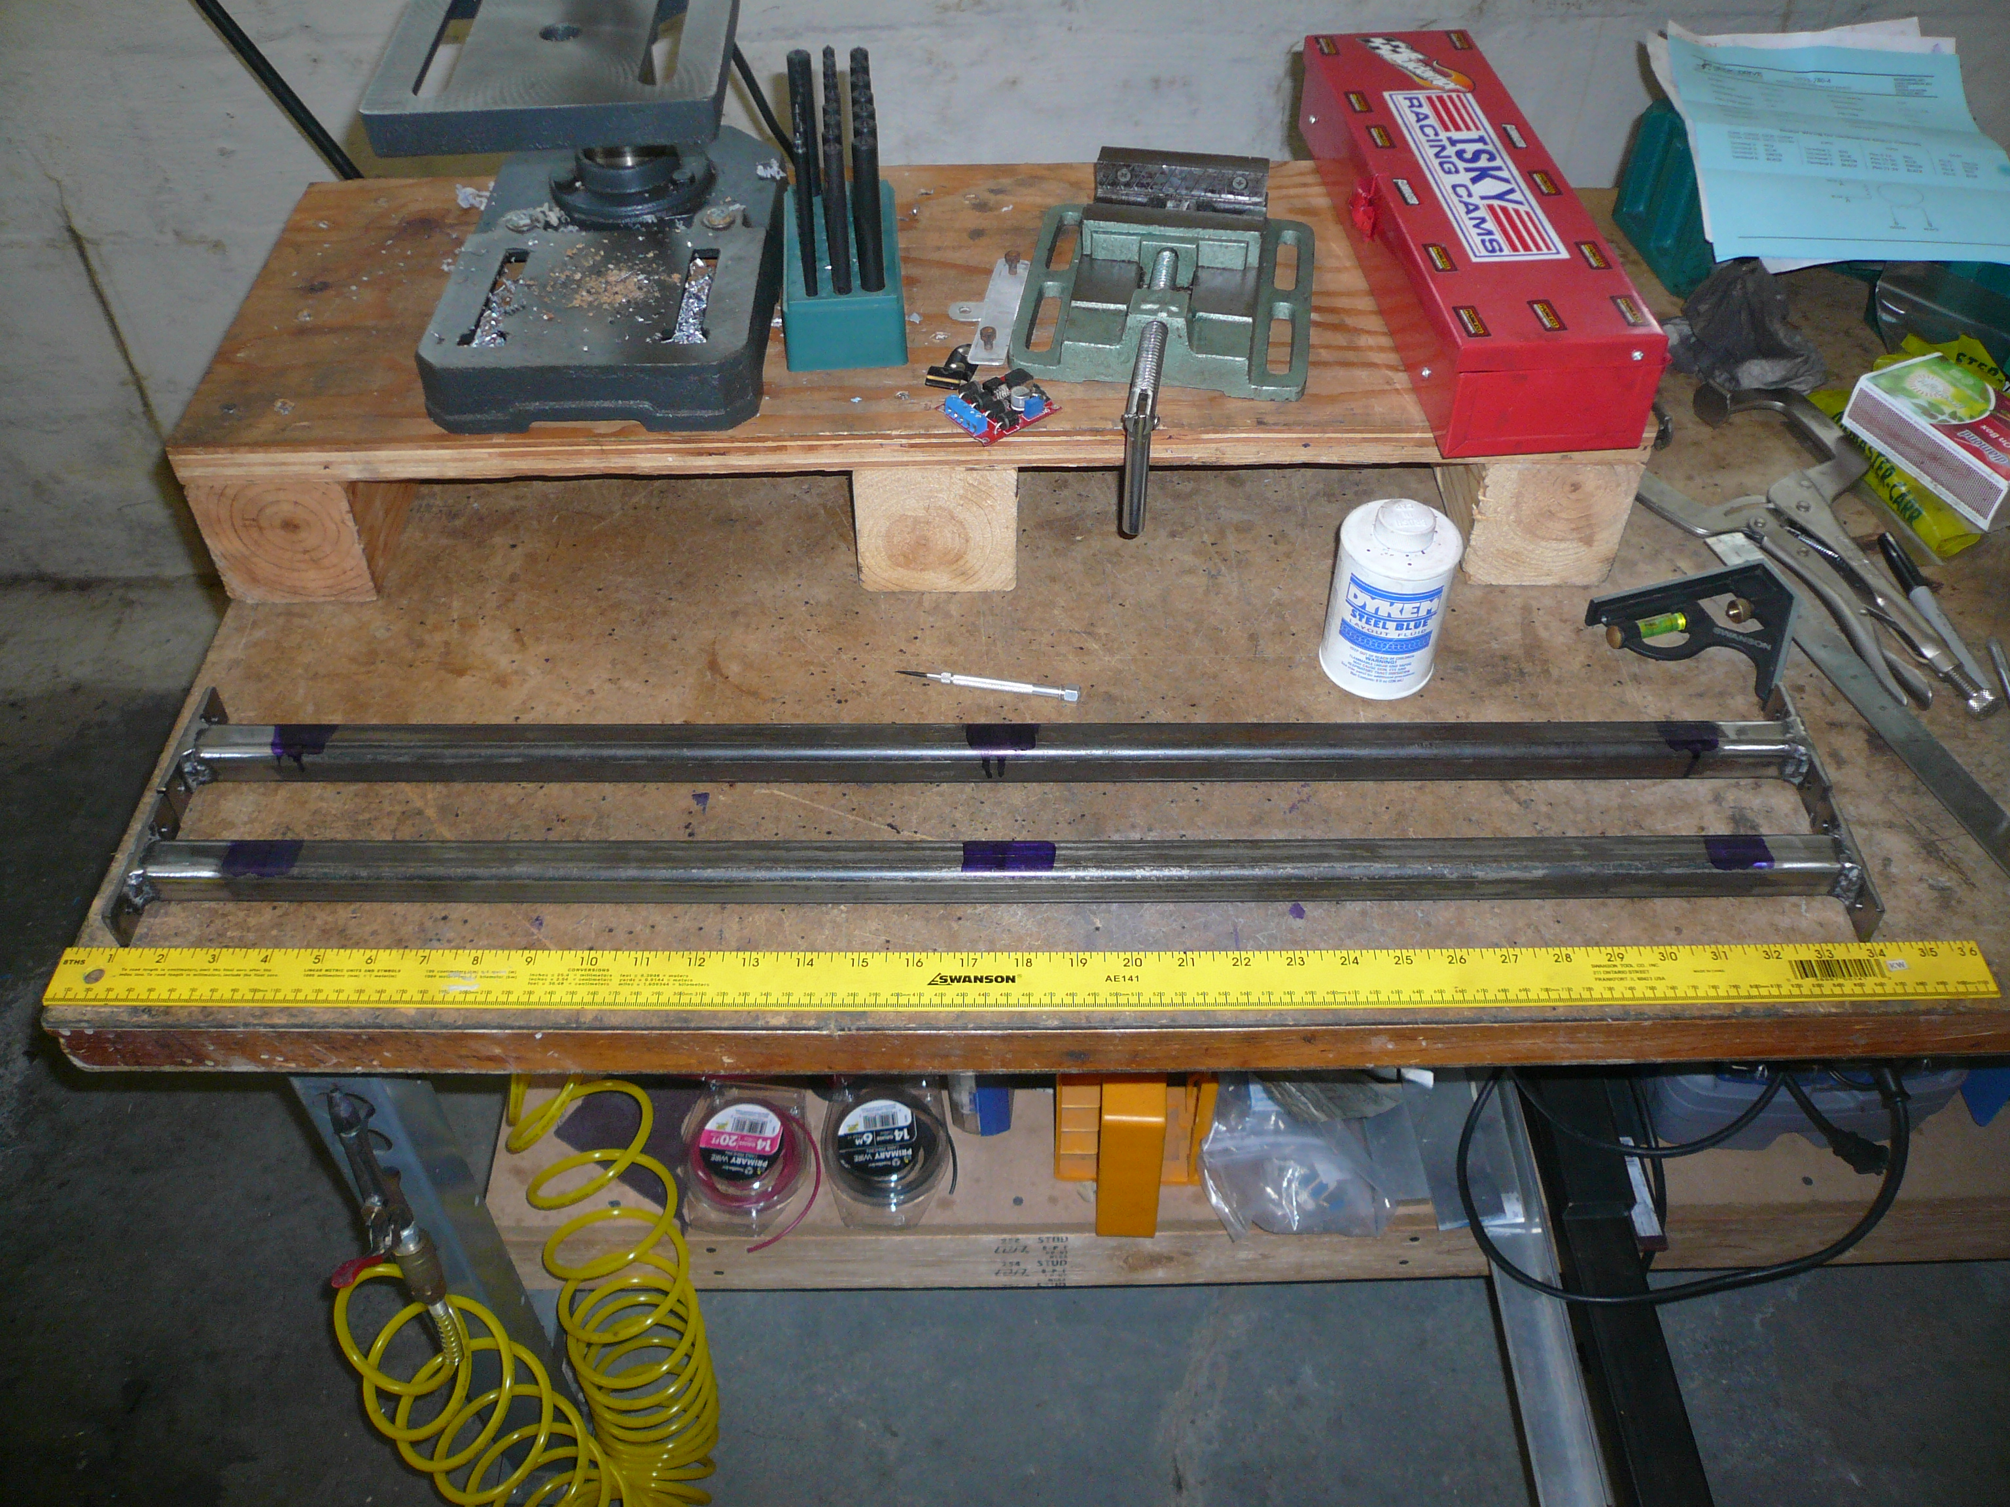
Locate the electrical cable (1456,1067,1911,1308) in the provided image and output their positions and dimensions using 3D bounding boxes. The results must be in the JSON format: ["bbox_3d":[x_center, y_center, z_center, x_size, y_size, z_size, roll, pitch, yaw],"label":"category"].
[{"bbox_3d":[0.422,0.272,1.040,0.220,0.210,0.160,-1,48,0],"label":"electrical cable"}]

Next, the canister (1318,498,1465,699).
[{"bbox_3d":[0.204,-0.086,0.860,0.061,0.102,0.061,-1,48,0],"label":"canister"}]

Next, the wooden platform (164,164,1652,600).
[{"bbox_3d":[-0.049,-0.234,0.990,0.784,0.109,0.281,-1,48,0],"label":"wooden platform"}]

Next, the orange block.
[{"bbox_3d":[0.087,0.257,1.128,0.042,0.200,0.070,-1,48,0],"label":"orange block"}]

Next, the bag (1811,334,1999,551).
[{"bbox_3d":[0.566,-0.206,1.006,0.109,0.042,0.203,1,48,1],"label":"bag"}]

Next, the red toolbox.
[{"bbox_3d":[0.259,-0.308,0.936,0.102,0.067,0.347,-4,48,-4],"label":"red toolbox"}]

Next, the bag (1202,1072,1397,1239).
[{"bbox_3d":[0.206,0.279,1.195,0.130,0.068,0.140,-1,48,0],"label":"bag"}]

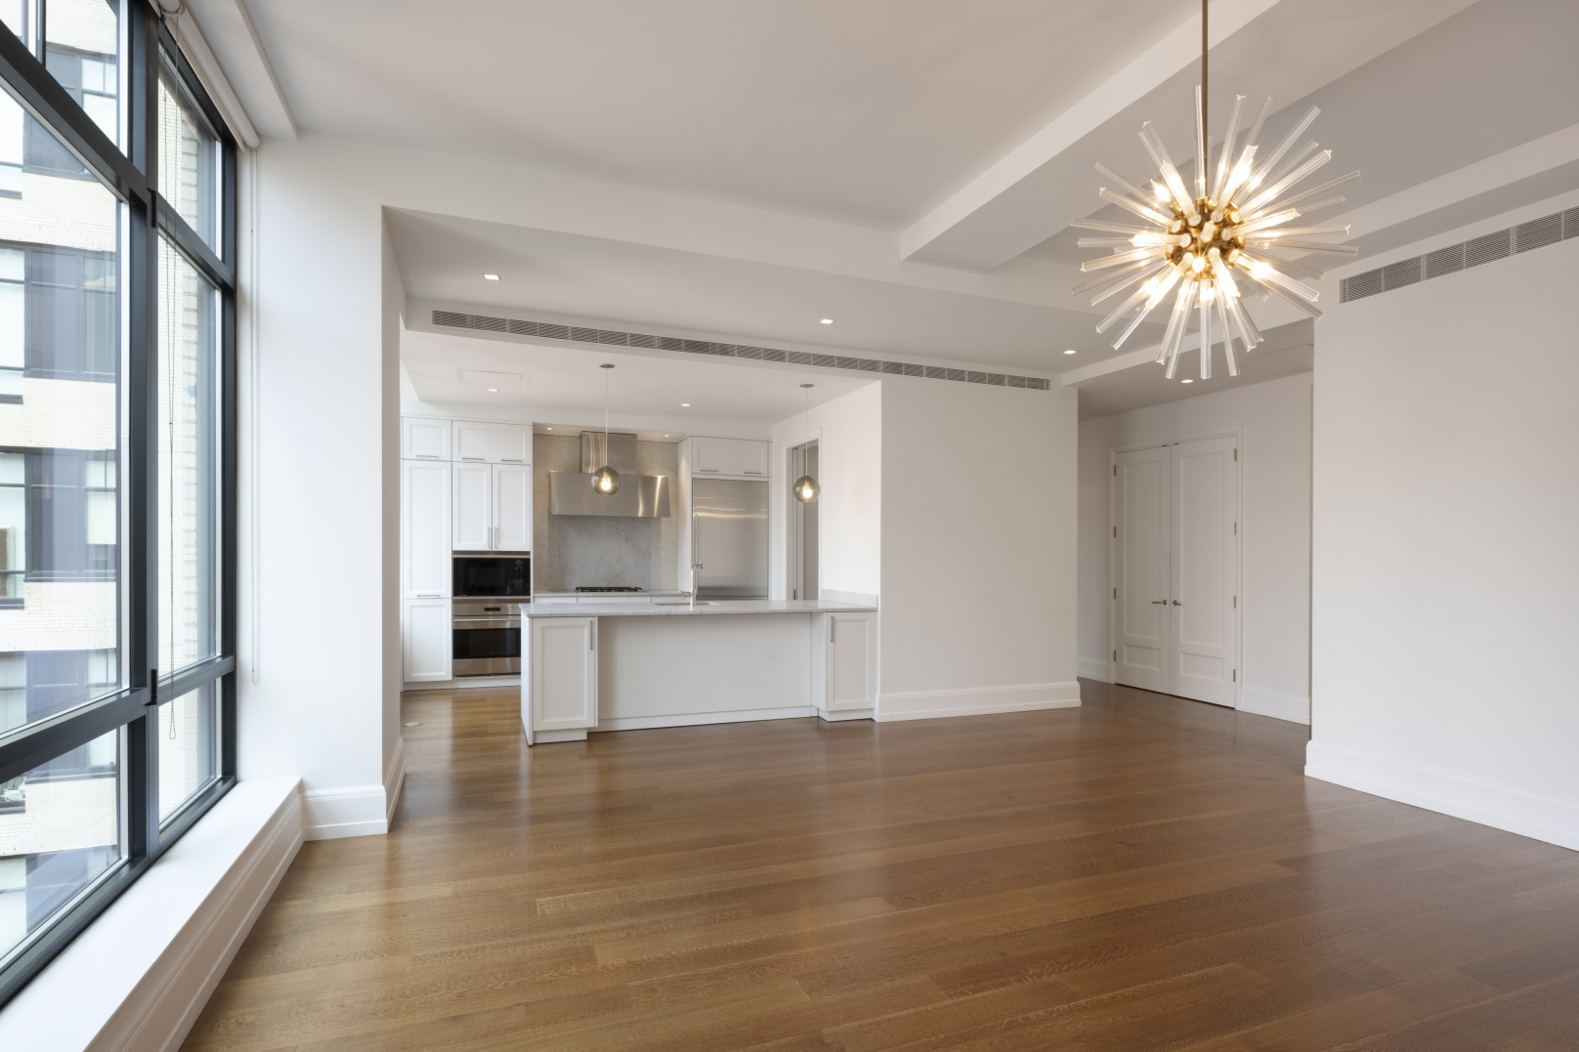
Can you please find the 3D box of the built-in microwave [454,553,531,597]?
[{"bbox_3d":[-3.138,0.527,8.337,0.742,0.457,0.550,0,-1,-21],"label":"built-in microwave"}]

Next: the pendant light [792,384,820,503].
[{"bbox_3d":[0.145,-0.685,6.570,0.225,0.986,0.225,0,-1,0],"label":"pendant light"}]

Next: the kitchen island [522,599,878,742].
[{"bbox_3d":[-0.784,1.138,6.585,2.714,0.920,1.186,1,-2,-21],"label":"kitchen island"}]

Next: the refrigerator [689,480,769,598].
[{"bbox_3d":[-0.778,0.563,9.294,0.914,2.158,0.620,0,-1,-21],"label":"refrigerator"}]

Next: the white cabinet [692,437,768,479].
[{"bbox_3d":[-0.774,-0.764,9.285,0.914,0.453,0.600,0,-1,-21],"label":"white cabinet"}]

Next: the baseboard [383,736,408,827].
[{"bbox_3d":[-2.172,1.407,4.353,0.030,0.226,1.095,1,-2,-21],"label":"baseboard"}]

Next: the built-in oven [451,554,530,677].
[{"bbox_3d":[-3.147,0.918,8.360,0.742,1.238,0.600,0,-1,-21],"label":"built-in oven"}]

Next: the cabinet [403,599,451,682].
[{"bbox_3d":[-3.652,1.131,8.019,0.431,0.814,0.623,1,-2,-21],"label":"cabinet"}]

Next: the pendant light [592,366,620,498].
[{"bbox_3d":[-1.385,-0.727,5.970,0.218,0.994,0.218,0,-1,-21],"label":"pendant light"}]

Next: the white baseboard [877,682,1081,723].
[{"bbox_3d":[1.683,1.511,6.793,2.040,0.216,0.030,1,-2,-21],"label":"white baseboard"}]

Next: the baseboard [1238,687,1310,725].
[{"bbox_3d":[4.099,1.518,6.677,0.030,0.221,0.623,1,-2,-21],"label":"baseboard"}]

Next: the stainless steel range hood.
[{"bbox_3d":[-1.982,-0.548,8.659,1.241,0.910,0.603,1,-2,-21],"label":"stainless steel range hood"}]

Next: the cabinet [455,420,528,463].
[{"bbox_3d":[-3.091,-0.819,8.217,0.734,0.410,0.623,1,-2,-21],"label":"cabinet"}]

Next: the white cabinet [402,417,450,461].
[{"bbox_3d":[-3.642,-0.831,8.004,0.431,0.406,0.623,1,-2,-21],"label":"white cabinet"}]

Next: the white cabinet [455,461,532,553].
[{"bbox_3d":[-3.147,-0.183,8.360,0.747,0.888,0.600,0,-1,-21],"label":"white cabinet"}]

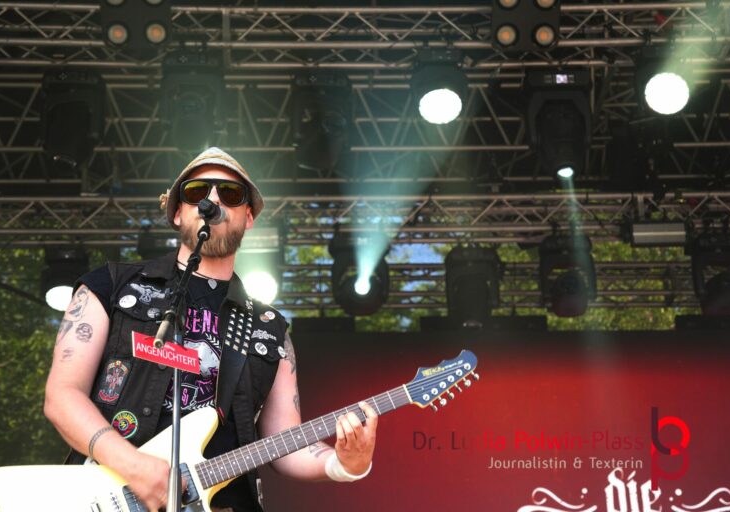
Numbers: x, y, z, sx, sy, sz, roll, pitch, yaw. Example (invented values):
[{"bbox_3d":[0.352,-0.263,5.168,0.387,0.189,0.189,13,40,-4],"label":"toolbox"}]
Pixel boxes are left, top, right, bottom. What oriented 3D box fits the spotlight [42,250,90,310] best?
[{"bbox_3d":[-2.133,0.185,11.564,0.350,0.430,0.320,0,-22,0],"label":"spotlight"}]

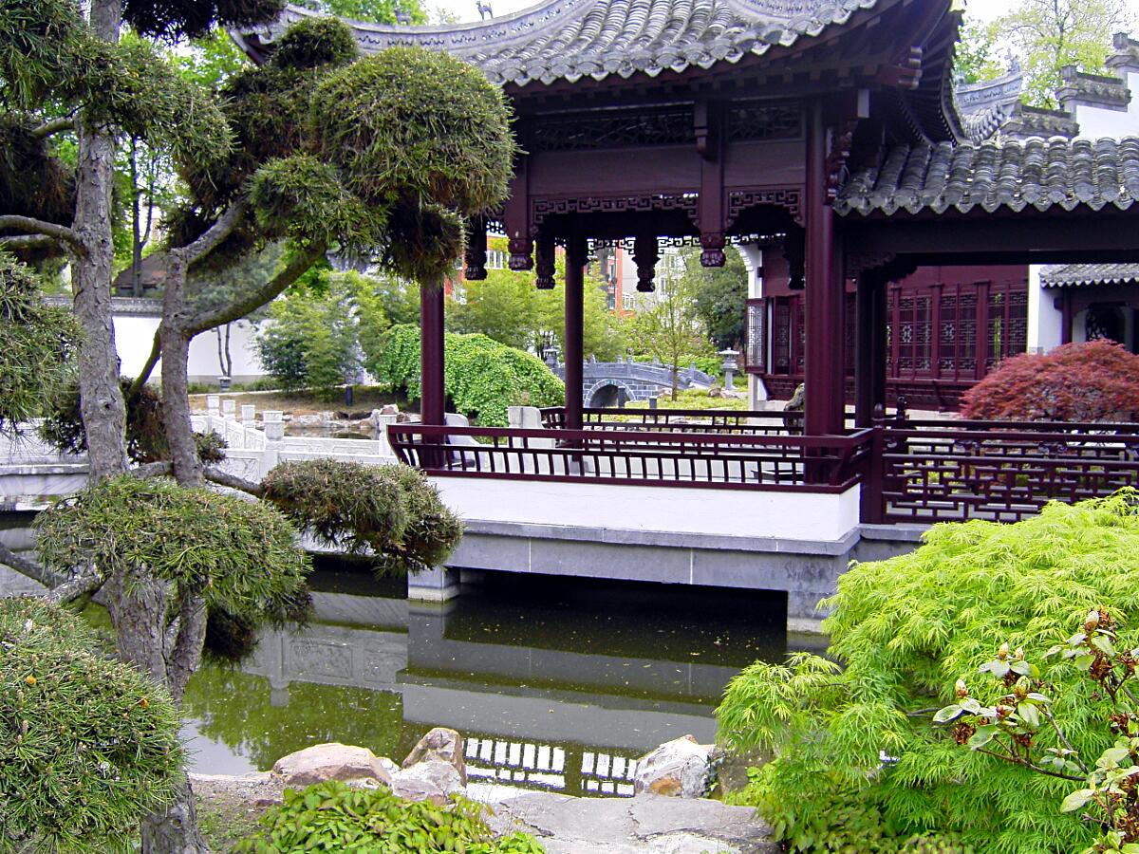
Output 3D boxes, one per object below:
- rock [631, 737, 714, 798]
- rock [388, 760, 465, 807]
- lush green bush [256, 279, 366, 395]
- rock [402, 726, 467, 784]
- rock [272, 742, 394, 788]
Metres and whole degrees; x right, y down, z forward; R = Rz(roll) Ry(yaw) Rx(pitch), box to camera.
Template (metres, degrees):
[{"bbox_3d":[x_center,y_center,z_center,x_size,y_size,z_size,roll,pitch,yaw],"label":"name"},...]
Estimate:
[{"bbox_3d":[0.593,1.958,6.645,0.455,0.323,0.387,0,5,0],"label":"rock"},{"bbox_3d":[-0.806,2.024,6.509,0.411,0.240,0.370,0,5,0],"label":"rock"},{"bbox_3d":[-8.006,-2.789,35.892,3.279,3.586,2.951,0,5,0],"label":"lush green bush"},{"bbox_3d":[-0.803,1.974,6.897,0.381,0.348,0.324,0,5,0],"label":"rock"},{"bbox_3d":[-1.397,2.007,6.779,0.690,0.240,0.414,0,5,0],"label":"rock"}]

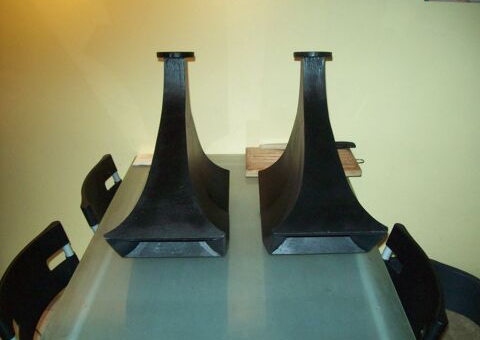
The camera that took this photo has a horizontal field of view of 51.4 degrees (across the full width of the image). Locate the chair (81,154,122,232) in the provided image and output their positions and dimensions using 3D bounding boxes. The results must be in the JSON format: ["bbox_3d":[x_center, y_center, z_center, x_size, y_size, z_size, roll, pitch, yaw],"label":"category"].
[{"bbox_3d":[-0.290,0.391,1.866,0.490,0.800,0.420,0,24,0],"label":"chair"}]

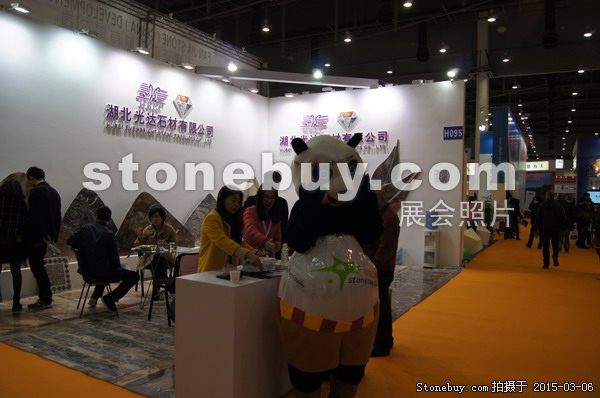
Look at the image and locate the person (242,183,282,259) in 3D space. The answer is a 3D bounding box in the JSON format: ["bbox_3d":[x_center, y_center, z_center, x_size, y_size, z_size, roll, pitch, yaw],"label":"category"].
[{"bbox_3d":[-0.365,0.648,4.450,0.450,1.600,0.400,0,1,-30],"label":"person"}]

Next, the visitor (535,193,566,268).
[{"bbox_3d":[5.495,0.644,9.857,0.600,1.710,0.420,1,1,30],"label":"visitor"}]

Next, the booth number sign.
[{"bbox_3d":[3.273,-1.390,9.566,0.420,0.270,0.030,1,1,30],"label":"booth number sign"}]

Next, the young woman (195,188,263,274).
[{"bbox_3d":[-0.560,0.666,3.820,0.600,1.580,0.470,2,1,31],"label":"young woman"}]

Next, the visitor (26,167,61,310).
[{"bbox_3d":[-3.193,0.476,5.589,0.360,1.750,0.460,1,1,15],"label":"visitor"}]

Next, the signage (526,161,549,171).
[{"bbox_3d":[16.773,-2.315,32.000,1.750,0.640,0.120,1,1,30],"label":"signage"}]

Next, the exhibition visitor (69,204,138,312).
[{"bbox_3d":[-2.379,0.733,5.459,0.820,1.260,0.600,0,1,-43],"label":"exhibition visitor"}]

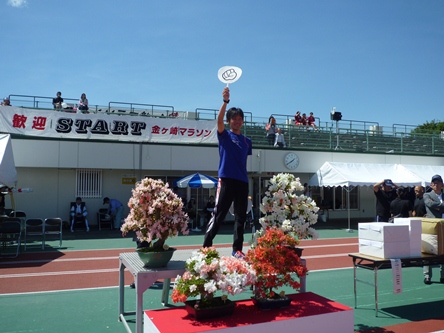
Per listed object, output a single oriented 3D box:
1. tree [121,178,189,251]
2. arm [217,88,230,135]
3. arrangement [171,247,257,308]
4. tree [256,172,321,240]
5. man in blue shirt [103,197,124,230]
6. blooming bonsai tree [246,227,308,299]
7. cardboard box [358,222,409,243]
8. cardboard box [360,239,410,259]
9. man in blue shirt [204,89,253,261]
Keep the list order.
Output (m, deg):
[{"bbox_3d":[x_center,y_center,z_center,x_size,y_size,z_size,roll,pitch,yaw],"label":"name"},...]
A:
[{"bbox_3d":[-0.712,0.510,4.500,0.660,0.790,0.600,1,-2,-23],"label":"tree"},{"bbox_3d":[0.017,-0.644,4.870,0.150,0.540,0.160,1,-2,-23],"label":"arm"},{"bbox_3d":[-0.077,1.019,3.850,0.740,0.560,0.580,1,-2,-23],"label":"arrangement"},{"bbox_3d":[0.777,0.524,5.100,0.740,0.870,0.640,1,-2,-23],"label":"tree"},{"bbox_3d":[-3.614,1.566,14.100,0.680,1.100,0.500,1,-2,-18],"label":"man in blue shirt"},{"bbox_3d":[0.544,0.946,4.150,0.560,0.710,0.500,1,-2,-23],"label":"blooming bonsai tree"},{"bbox_3d":[2.165,0.879,5.649,0.410,0.205,0.440,1,-2,-22],"label":"cardboard box"},{"bbox_3d":[2.163,1.083,5.643,0.410,0.205,0.440,1,-2,-22],"label":"cardboard box"},{"bbox_3d":[0.064,0.070,4.900,0.540,1.980,0.400,1,-2,-24],"label":"man in blue shirt"}]

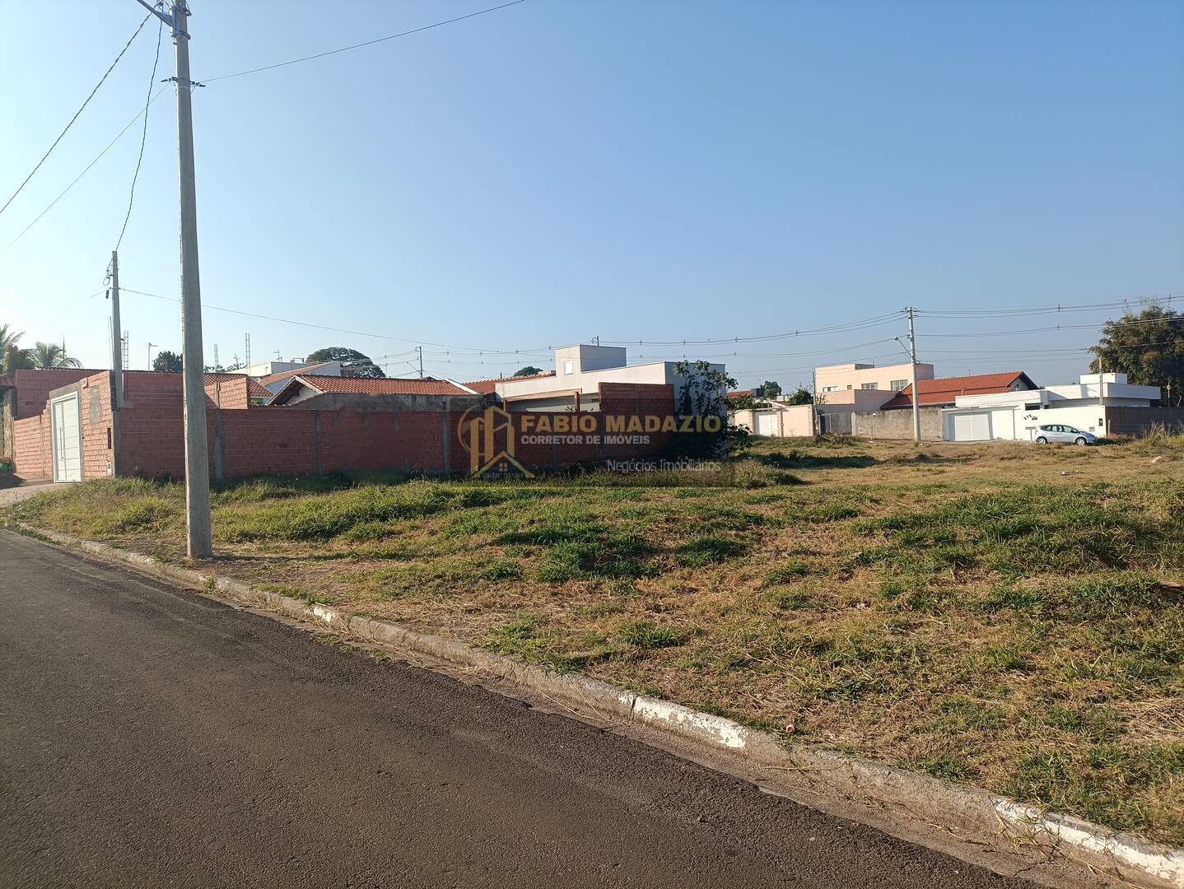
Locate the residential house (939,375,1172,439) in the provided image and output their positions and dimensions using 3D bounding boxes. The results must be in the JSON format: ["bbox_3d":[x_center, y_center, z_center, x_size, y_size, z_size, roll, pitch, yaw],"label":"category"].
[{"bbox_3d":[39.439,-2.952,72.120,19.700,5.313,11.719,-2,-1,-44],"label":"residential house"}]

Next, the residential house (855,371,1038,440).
[{"bbox_3d":[33.527,-3.627,81.325,19.207,6.075,9.653,-2,-1,-44],"label":"residential house"}]

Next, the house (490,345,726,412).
[{"bbox_3d":[0.610,-1.987,42.221,4.222,5.456,11.858,-2,0,-44],"label":"house"}]

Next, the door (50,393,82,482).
[{"bbox_3d":[-14.771,-0.166,23.986,0.120,2.429,2.923,-2,-1,-44],"label":"door"}]

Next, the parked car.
[{"bbox_3d":[32.943,-0.651,59.394,1.700,1.525,3.900,-2,-1,-44],"label":"parked car"}]

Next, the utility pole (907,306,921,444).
[{"bbox_3d":[25.817,-5.561,68.489,0.414,10.913,0.414,-2,-1,-44],"label":"utility pole"}]

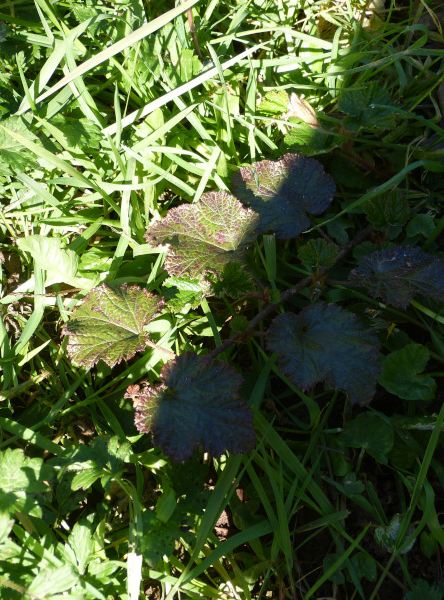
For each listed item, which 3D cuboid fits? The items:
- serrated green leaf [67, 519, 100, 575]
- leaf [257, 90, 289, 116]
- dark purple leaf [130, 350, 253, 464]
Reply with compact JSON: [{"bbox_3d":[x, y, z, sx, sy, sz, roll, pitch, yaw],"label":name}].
[{"bbox_3d":[-0.075,0.134,0.791,0.017,0.004,0.030,-1,63,-1],"label":"serrated green leaf"},{"bbox_3d":[0.033,-0.127,0.942,0.021,0.006,0.019,19,67,8],"label":"leaf"},{"bbox_3d":[-0.014,0.060,0.810,0.063,0.011,0.060,30,75,9],"label":"dark purple leaf"}]

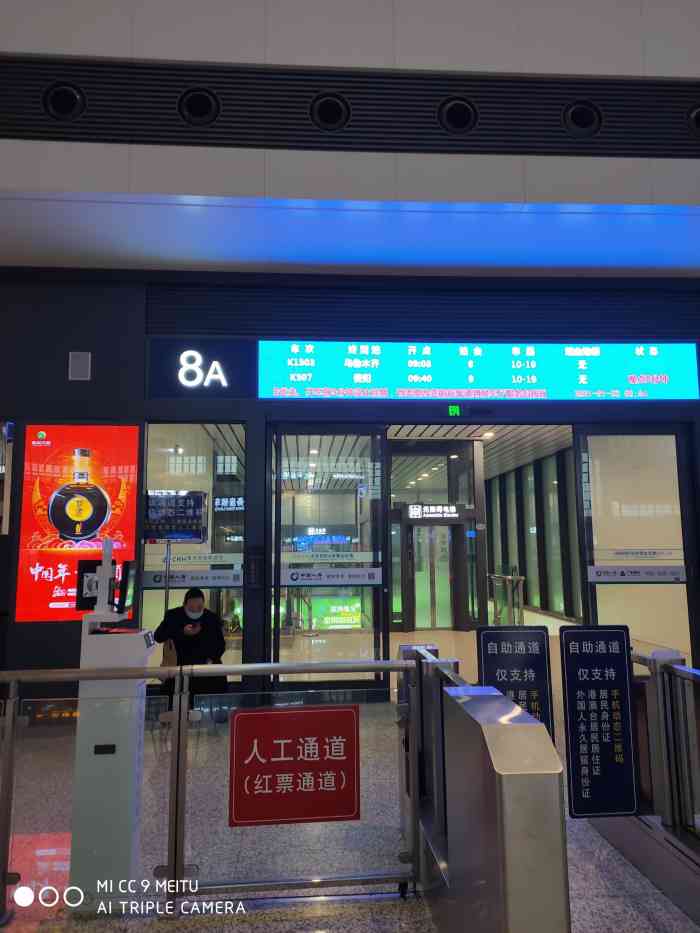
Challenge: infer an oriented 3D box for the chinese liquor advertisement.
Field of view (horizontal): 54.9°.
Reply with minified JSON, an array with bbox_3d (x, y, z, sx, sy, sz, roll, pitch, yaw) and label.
[{"bbox_3d":[-2.670,0.539,6.643,1.098,1.916,0.060,0,-7,-4],"label":"chinese liquor advertisement"}]

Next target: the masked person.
[{"bbox_3d":[-1.397,1.710,5.857,0.620,1.260,0.750,1,-7,-12],"label":"masked person"}]

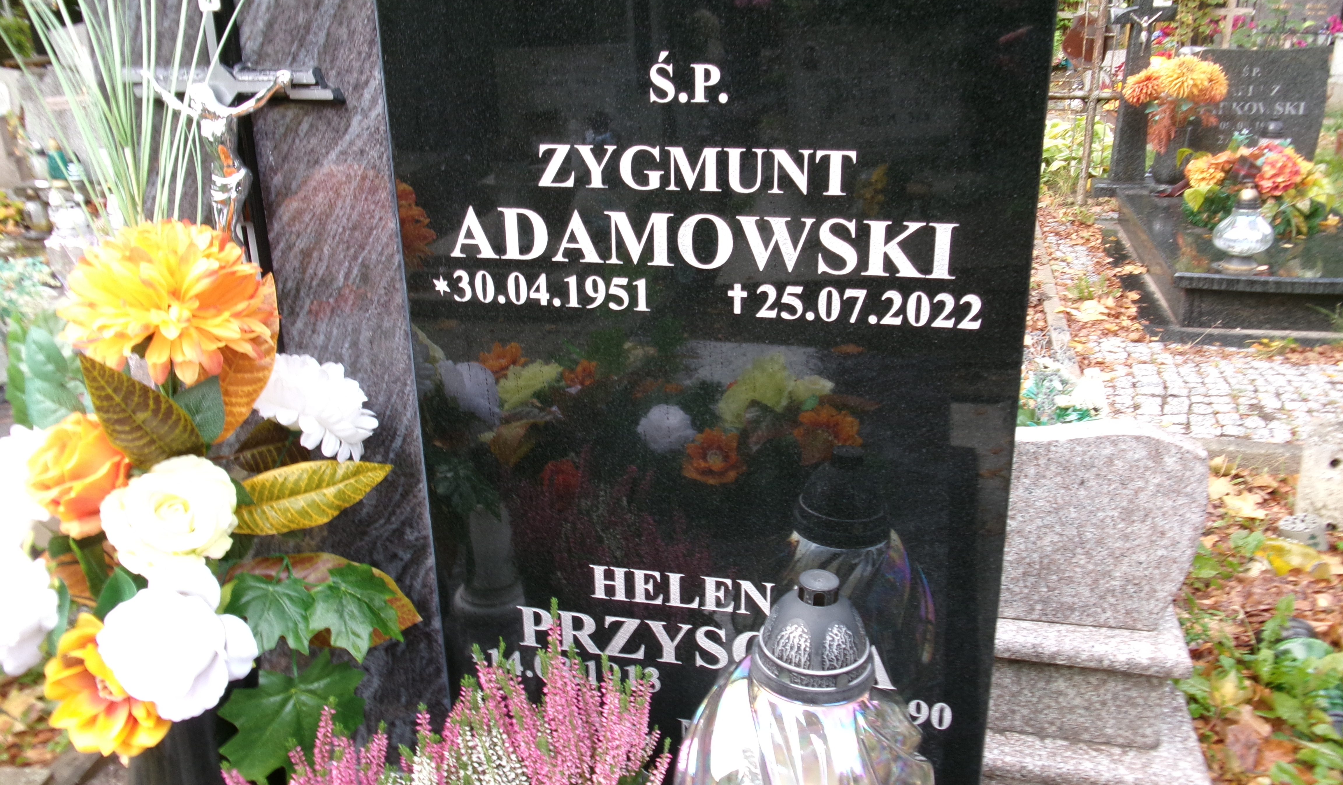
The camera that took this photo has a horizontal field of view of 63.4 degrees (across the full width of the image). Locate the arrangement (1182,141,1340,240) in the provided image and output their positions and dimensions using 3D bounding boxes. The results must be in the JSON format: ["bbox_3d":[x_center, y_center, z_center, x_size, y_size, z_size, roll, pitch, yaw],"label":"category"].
[{"bbox_3d":[2.481,-0.885,4.565,0.560,0.340,0.380,4,20,15],"label":"arrangement"}]

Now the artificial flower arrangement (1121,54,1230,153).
[{"bbox_3d":[2.457,-1.397,5.253,0.470,0.440,0.360,4,20,15],"label":"artificial flower arrangement"}]

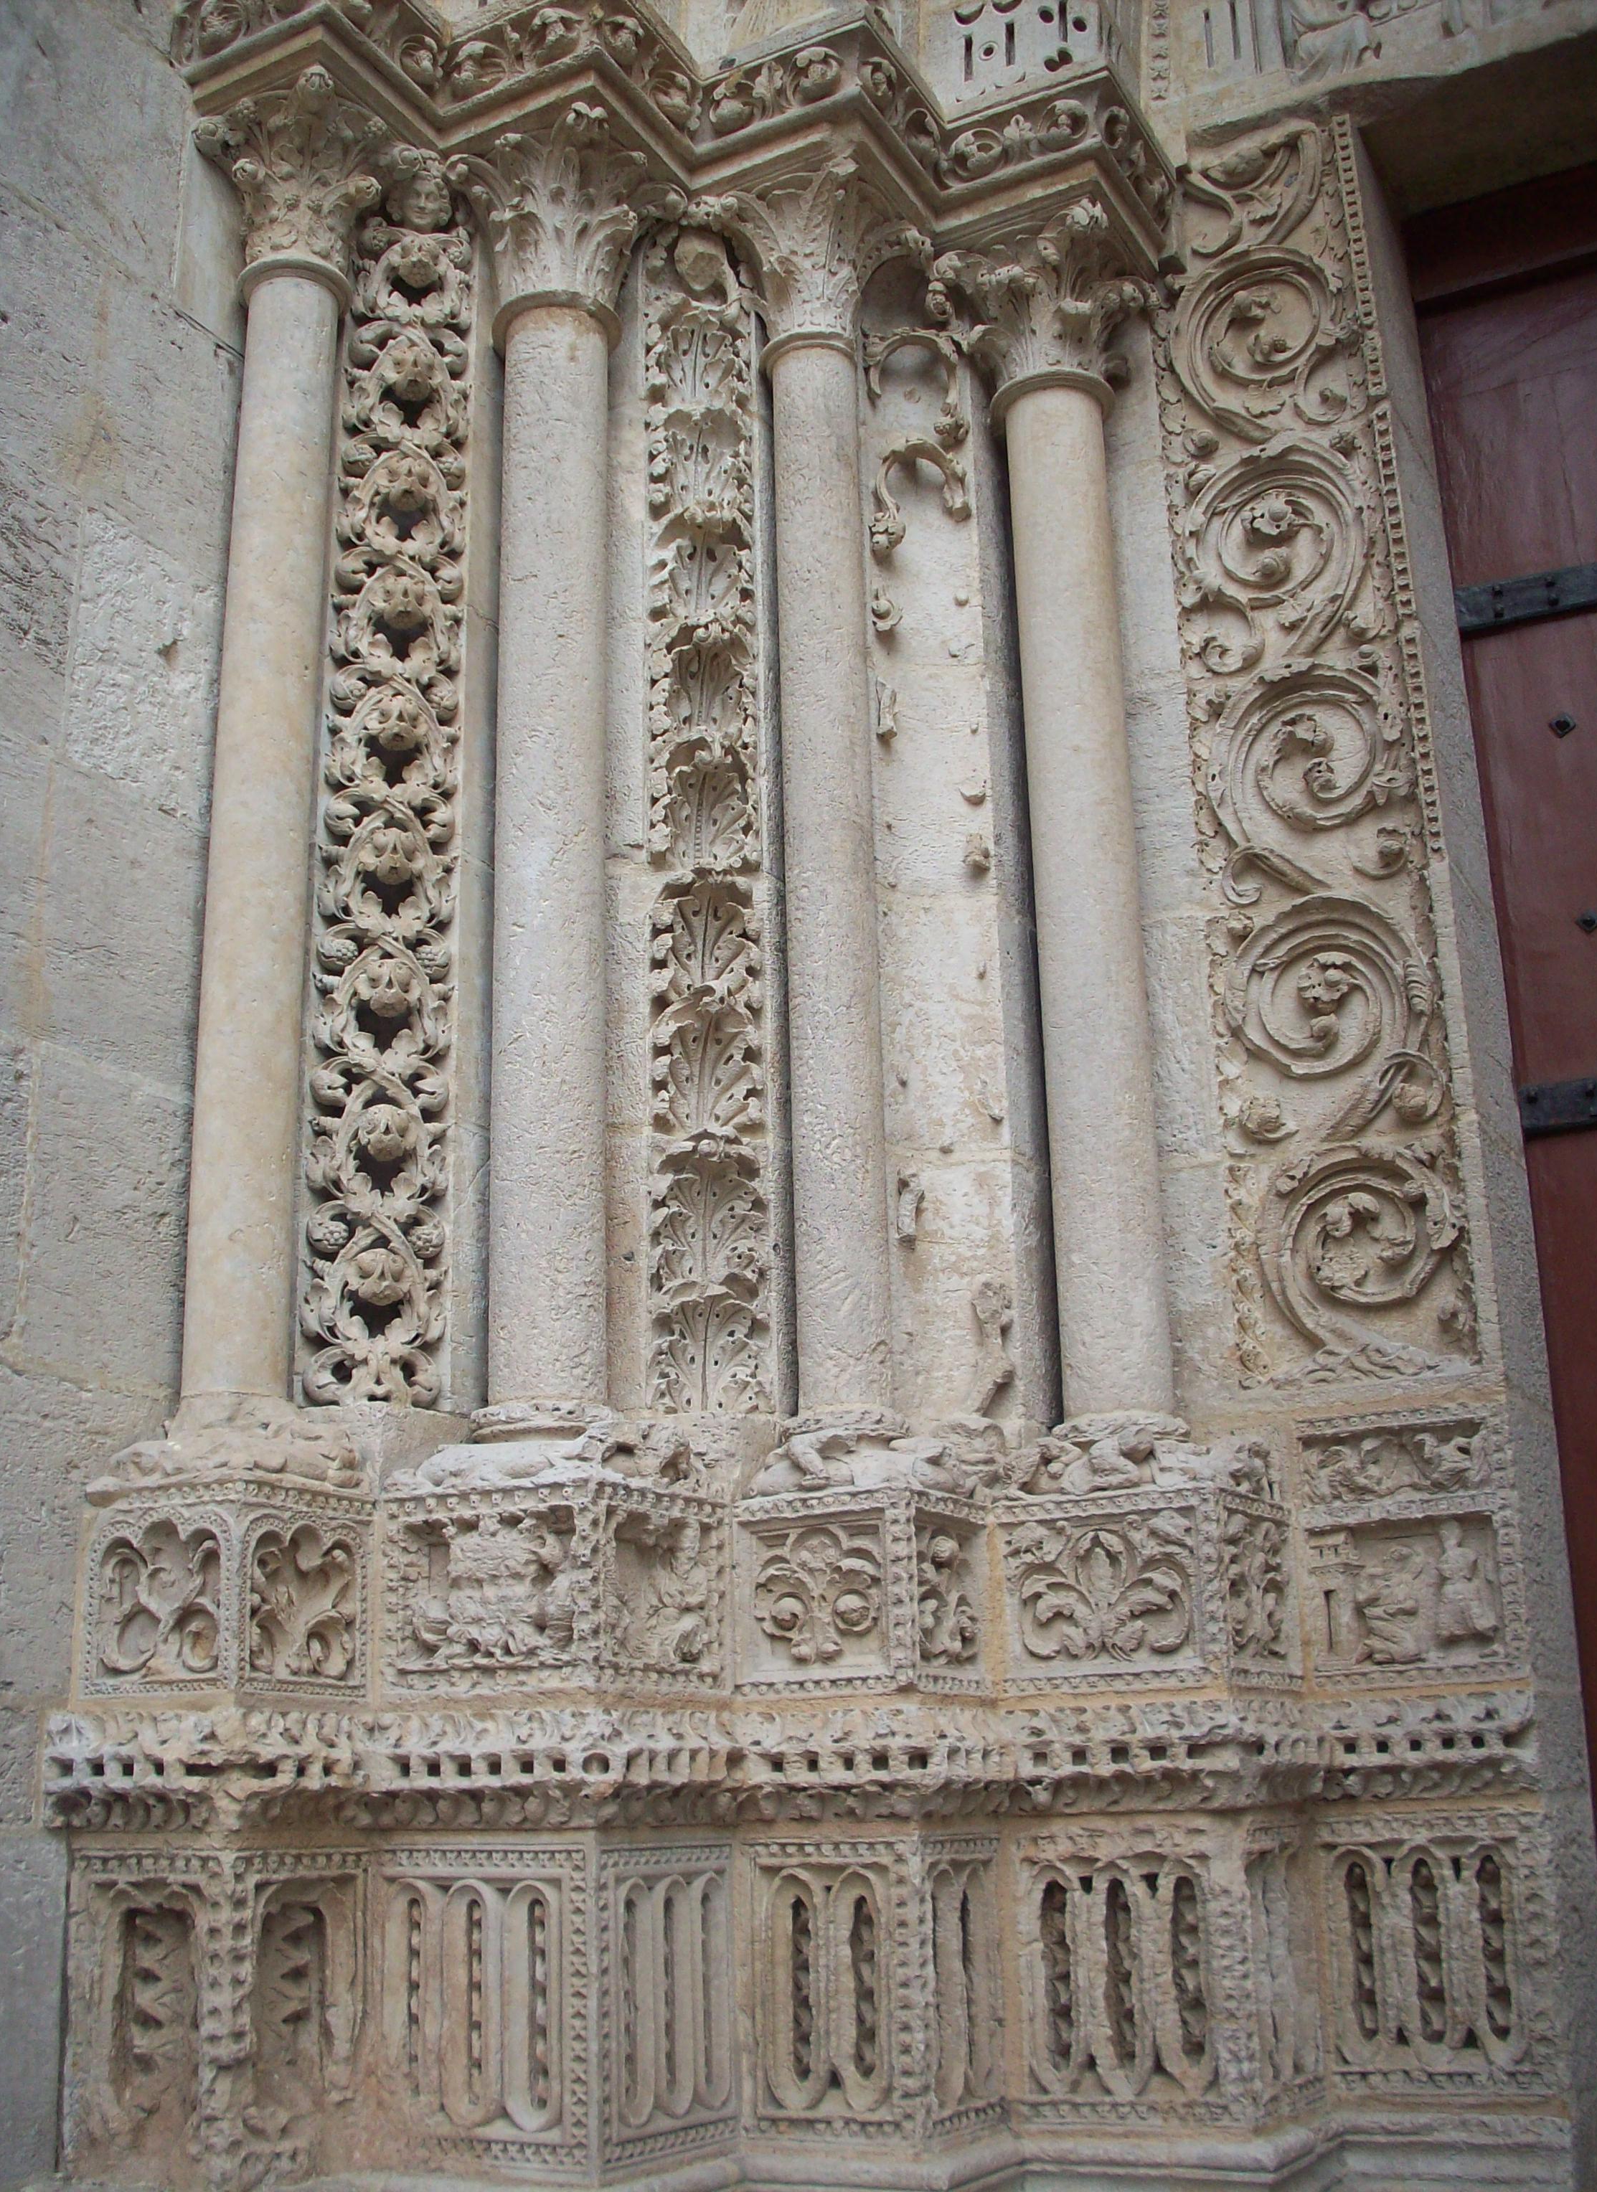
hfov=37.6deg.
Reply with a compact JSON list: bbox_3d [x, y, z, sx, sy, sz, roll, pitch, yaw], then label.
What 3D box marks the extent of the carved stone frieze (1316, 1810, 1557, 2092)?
[{"bbox_3d":[0.914,1.221,3.359,0.320,0.371,0.082,-11,-20,27],"label":"carved stone frieze"}]

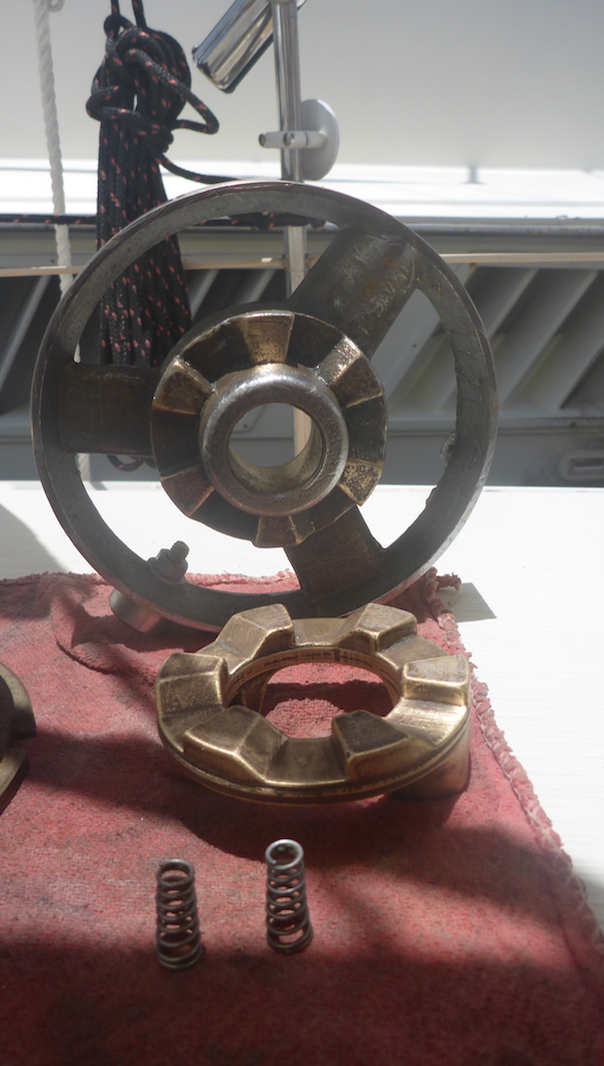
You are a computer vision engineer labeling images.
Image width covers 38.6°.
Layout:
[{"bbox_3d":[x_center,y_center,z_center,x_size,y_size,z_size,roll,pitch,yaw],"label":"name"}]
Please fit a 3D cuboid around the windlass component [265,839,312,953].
[{"bbox_3d":[-0.004,0.102,0.242,0.012,0.030,0.012,-3,21,1],"label":"windlass component"}]

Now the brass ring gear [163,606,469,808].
[{"bbox_3d":[0.004,0.054,0.245,0.089,0.039,0.089,-3,21,0],"label":"brass ring gear"}]

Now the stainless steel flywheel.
[{"bbox_3d":[-0.012,-0.042,0.371,0.204,0.204,0.045,-4,22,-5],"label":"stainless steel flywheel"}]

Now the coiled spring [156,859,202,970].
[{"bbox_3d":[-0.034,0.106,0.239,0.012,0.030,0.012,0,21,0],"label":"coiled spring"}]

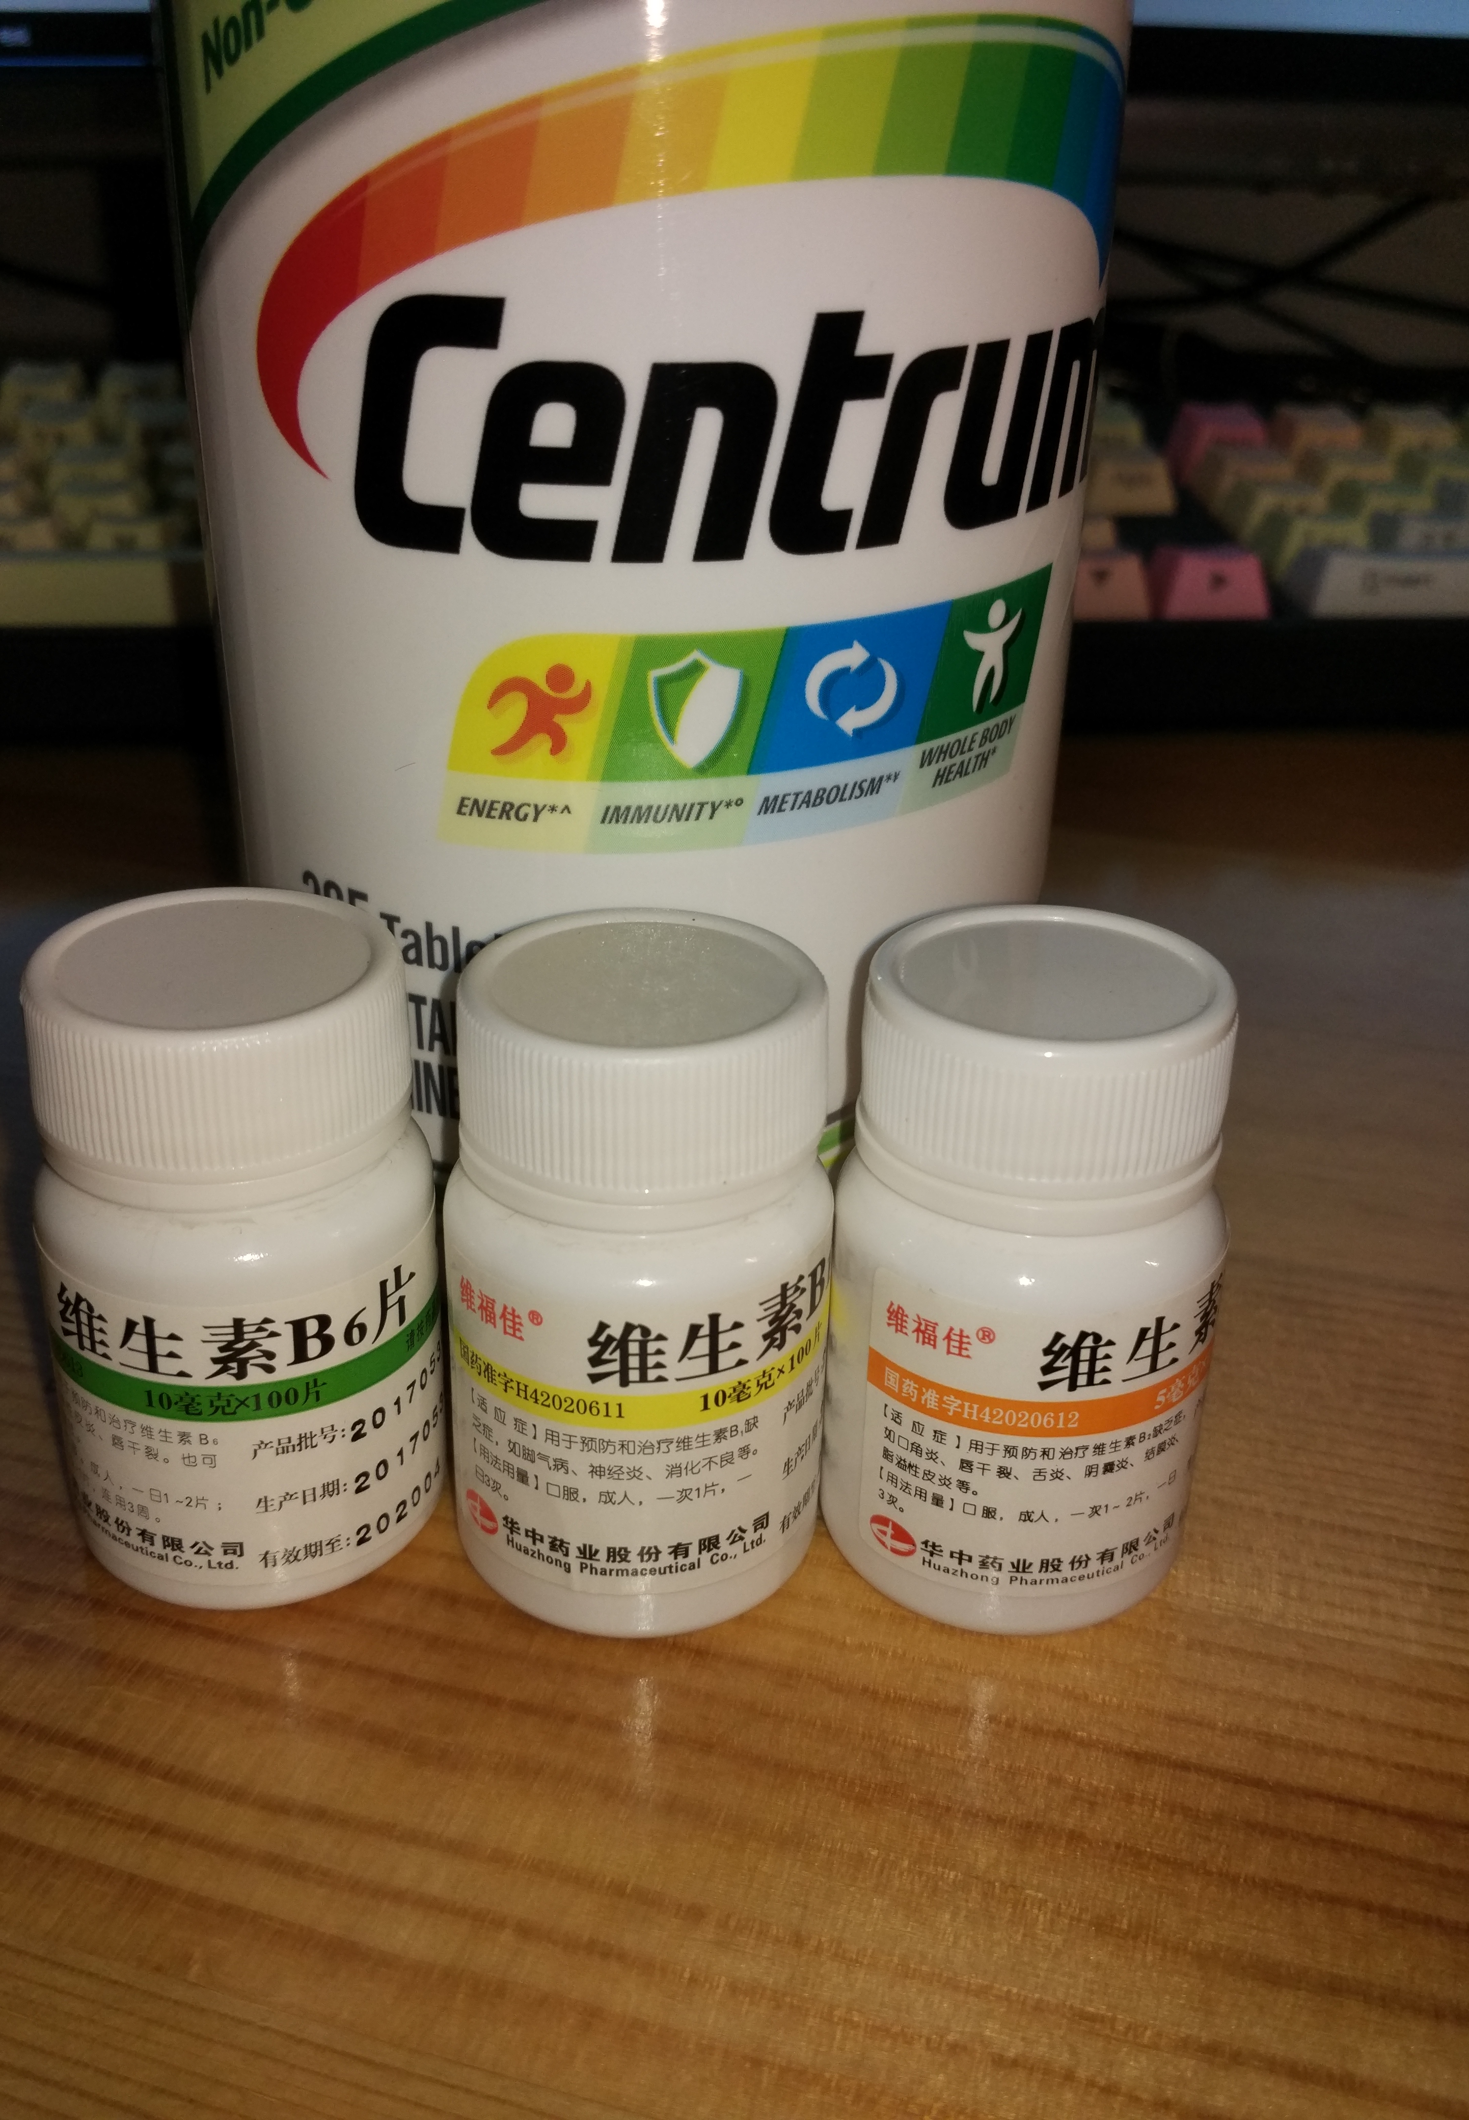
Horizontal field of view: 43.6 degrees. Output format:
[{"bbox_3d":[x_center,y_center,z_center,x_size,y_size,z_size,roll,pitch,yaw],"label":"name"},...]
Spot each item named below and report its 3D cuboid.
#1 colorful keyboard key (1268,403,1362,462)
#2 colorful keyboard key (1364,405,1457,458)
[{"bbox_3d":[0.114,-0.121,0.362,0.018,0.011,0.018,-1,33,-4],"label":"colorful keyboard key"},{"bbox_3d":[0.133,-0.121,0.363,0.018,0.011,0.018,-1,33,-4],"label":"colorful keyboard key"}]

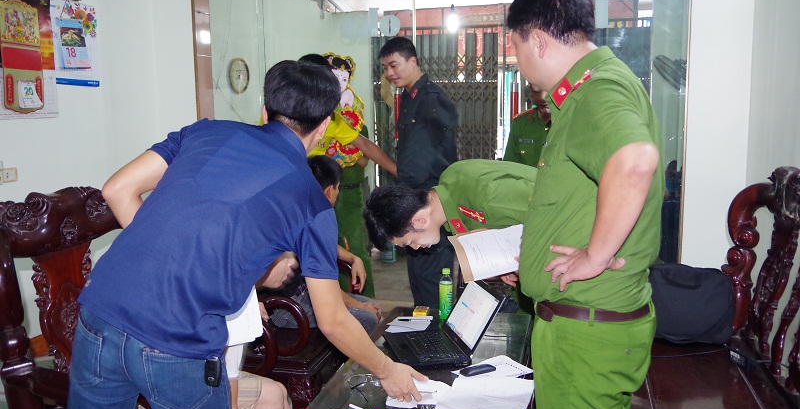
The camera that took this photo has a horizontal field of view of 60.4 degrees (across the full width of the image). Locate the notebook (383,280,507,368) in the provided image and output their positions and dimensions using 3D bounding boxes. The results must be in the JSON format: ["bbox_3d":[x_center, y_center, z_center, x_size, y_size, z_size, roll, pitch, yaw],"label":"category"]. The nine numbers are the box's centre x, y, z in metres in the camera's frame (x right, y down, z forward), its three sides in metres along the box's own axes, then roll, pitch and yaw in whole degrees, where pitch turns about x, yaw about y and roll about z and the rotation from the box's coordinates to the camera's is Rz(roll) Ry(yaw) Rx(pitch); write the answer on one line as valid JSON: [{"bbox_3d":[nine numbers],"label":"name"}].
[{"bbox_3d":[0.142,0.409,2.434,0.341,0.226,0.365,-2,7,-11],"label":"notebook"}]

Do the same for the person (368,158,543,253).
[{"bbox_3d":[0.290,0.450,2.650,0.920,1.220,0.520,-5,8,-27],"label":"person"}]

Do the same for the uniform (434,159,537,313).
[{"bbox_3d":[0.383,0.155,2.488,0.580,0.620,0.500,-4,7,-20],"label":"uniform"}]

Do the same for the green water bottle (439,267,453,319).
[{"bbox_3d":[0.188,0.368,2.818,0.057,0.212,0.057,-1,7,0],"label":"green water bottle"}]

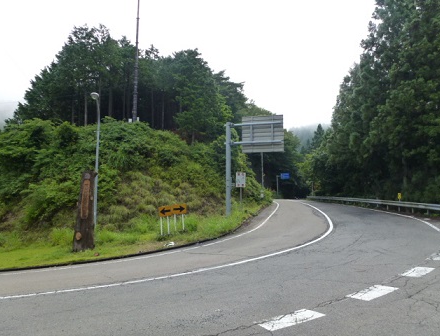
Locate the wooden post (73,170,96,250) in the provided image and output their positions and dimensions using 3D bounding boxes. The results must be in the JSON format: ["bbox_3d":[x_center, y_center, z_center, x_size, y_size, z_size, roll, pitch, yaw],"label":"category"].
[{"bbox_3d":[-4.005,1.288,9.200,0.660,2.400,0.600,2,-5,-20],"label":"wooden post"}]

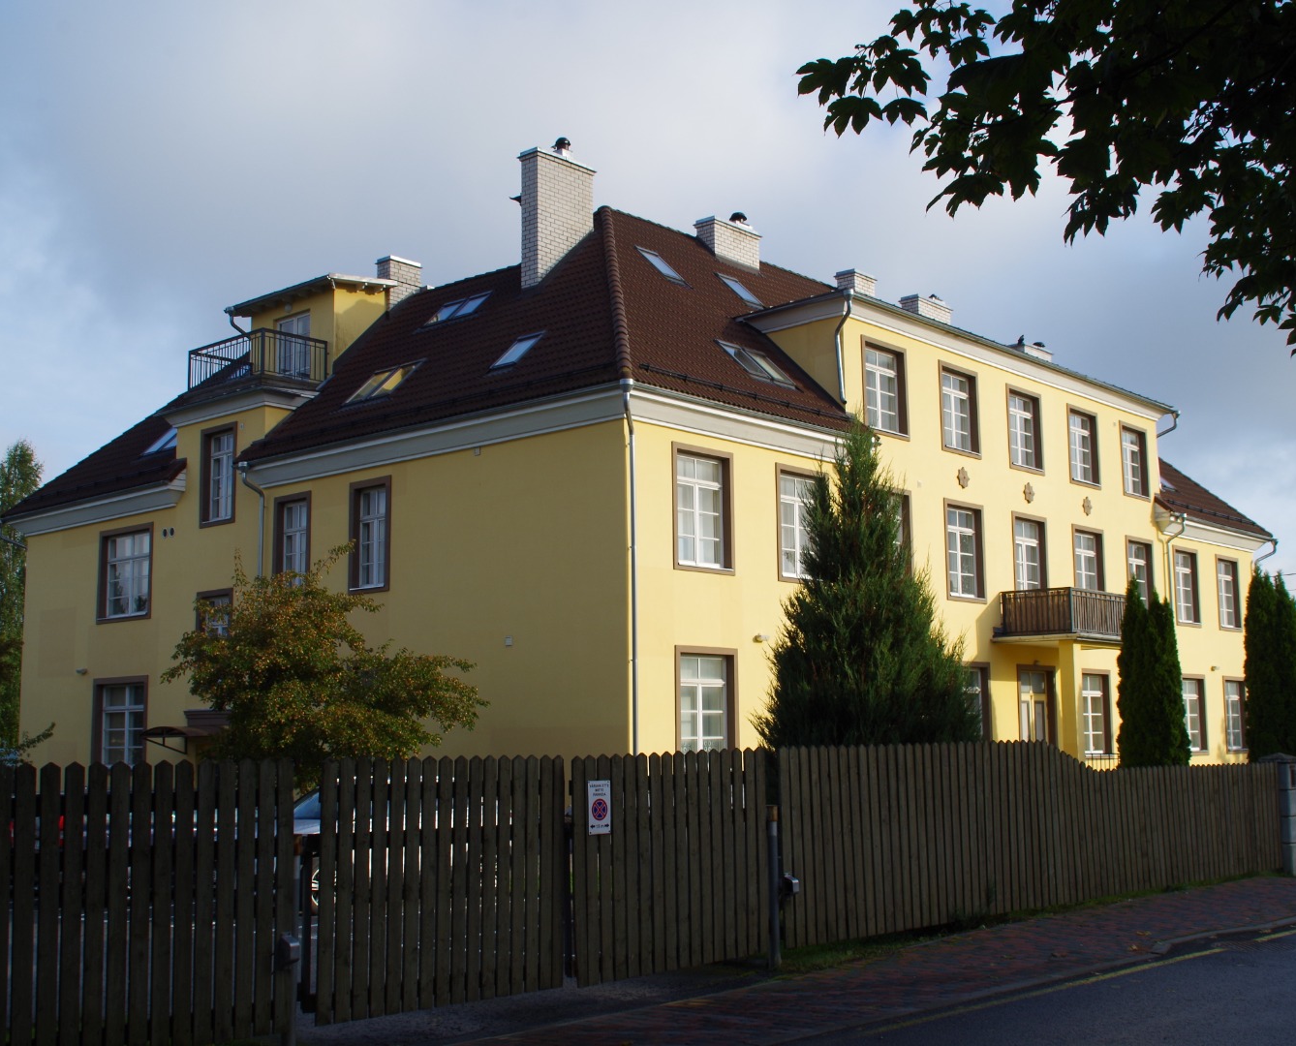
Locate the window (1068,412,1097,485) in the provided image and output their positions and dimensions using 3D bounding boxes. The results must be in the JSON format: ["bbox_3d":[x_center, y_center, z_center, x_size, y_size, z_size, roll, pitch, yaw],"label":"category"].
[{"bbox_3d":[11.276,-1.950,41.012,0.220,1.830,1.520,-8,-11,41],"label":"window"}]

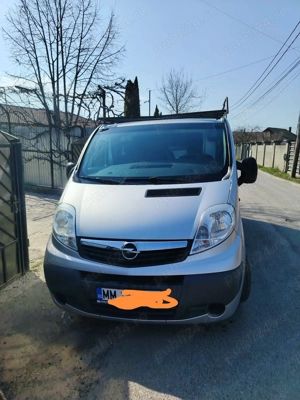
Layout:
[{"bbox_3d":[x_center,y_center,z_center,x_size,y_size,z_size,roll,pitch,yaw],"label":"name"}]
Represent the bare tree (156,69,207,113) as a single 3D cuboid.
[{"bbox_3d":[2.635,-7.136,24.724,4.400,8.614,4.400,-1,10,0],"label":"bare tree"}]

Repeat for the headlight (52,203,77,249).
[{"bbox_3d":[-0.734,0.217,2.461,0.385,0.325,0.440,1,9,10],"label":"headlight"}]

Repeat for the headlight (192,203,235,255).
[{"bbox_3d":[0.539,0.234,2.226,0.385,0.325,0.440,1,9,10],"label":"headlight"}]

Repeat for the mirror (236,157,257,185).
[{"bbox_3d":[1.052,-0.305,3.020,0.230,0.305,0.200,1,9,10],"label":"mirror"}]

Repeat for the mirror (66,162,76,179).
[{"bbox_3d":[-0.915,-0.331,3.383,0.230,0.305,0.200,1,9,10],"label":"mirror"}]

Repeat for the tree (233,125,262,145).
[{"bbox_3d":[12.704,-7.413,36.407,4.000,4.848,4.000,-1,10,0],"label":"tree"}]

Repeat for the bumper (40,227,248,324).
[{"bbox_3d":[-0.113,0.607,2.286,1.770,0.630,0.480,1,9,10],"label":"bumper"}]

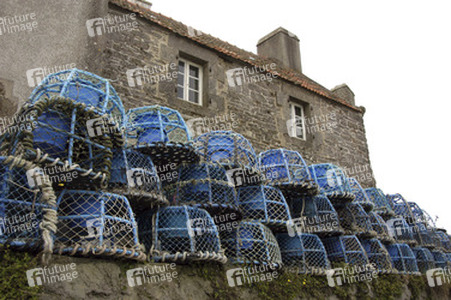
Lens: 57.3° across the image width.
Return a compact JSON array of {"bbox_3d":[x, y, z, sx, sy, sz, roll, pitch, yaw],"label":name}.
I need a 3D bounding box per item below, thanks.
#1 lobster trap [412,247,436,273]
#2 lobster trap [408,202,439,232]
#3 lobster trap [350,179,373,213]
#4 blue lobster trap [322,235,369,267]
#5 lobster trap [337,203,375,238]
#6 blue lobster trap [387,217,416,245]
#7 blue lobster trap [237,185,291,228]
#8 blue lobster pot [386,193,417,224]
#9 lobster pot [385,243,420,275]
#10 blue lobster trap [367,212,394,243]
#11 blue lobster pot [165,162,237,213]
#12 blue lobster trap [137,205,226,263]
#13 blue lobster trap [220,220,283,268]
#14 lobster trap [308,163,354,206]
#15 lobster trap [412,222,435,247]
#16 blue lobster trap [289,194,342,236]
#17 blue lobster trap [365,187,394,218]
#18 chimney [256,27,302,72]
[{"bbox_3d":[3.018,1.817,6.755,0.680,0.410,0.680,15,-26,-36],"label":"lobster trap"},{"bbox_3d":[3.099,1.131,6.952,0.640,0.423,0.640,18,-26,-41],"label":"lobster trap"},{"bbox_3d":[1.632,0.618,5.550,0.600,0.410,0.700,-16,-24,42],"label":"lobster trap"},{"bbox_3d":[1.496,1.327,5.231,0.640,0.423,0.640,18,-26,-41],"label":"blue lobster trap"},{"bbox_3d":[1.860,1.050,6.120,0.680,0.440,0.680,19,-27,-41],"label":"lobster trap"},{"bbox_3d":[2.549,1.241,6.250,0.600,0.410,0.700,-16,-24,42],"label":"blue lobster trap"},{"bbox_3d":[0.396,0.665,4.758,0.680,0.410,0.680,-1,-21,0],"label":"blue lobster trap"},{"bbox_3d":[2.605,0.928,6.498,0.640,0.423,0.640,18,-26,-41],"label":"blue lobster pot"},{"bbox_3d":[2.730,1.760,6.630,0.670,0.440,0.670,19,-27,-41],"label":"lobster pot"},{"bbox_3d":[2.004,1.093,5.750,0.600,0.410,0.700,-16,-24,42],"label":"blue lobster trap"},{"bbox_3d":[-0.203,0.384,4.072,0.680,0.410,0.680,-1,-21,0],"label":"blue lobster pot"},{"bbox_3d":[-0.355,0.653,3.120,0.600,0.410,0.700,-16,-24,42],"label":"blue lobster trap"},{"bbox_3d":[0.251,0.962,4.215,0.640,0.423,0.640,0,-20,0],"label":"blue lobster trap"},{"bbox_3d":[1.363,0.451,5.539,0.680,0.410,0.680,15,-26,-36],"label":"lobster trap"},{"bbox_3d":[3.259,1.489,7.195,0.680,0.410,0.680,15,-26,-36],"label":"lobster trap"},{"bbox_3d":[1.024,0.776,4.765,0.640,0.423,0.640,0,-20,0],"label":"blue lobster trap"},{"bbox_3d":[2.184,0.818,6.200,0.600,0.410,0.700,-16,-24,42],"label":"blue lobster trap"},{"bbox_3d":[2.048,-3.408,15.508,1.020,1.650,1.250,15,-26,-36],"label":"chimney"}]

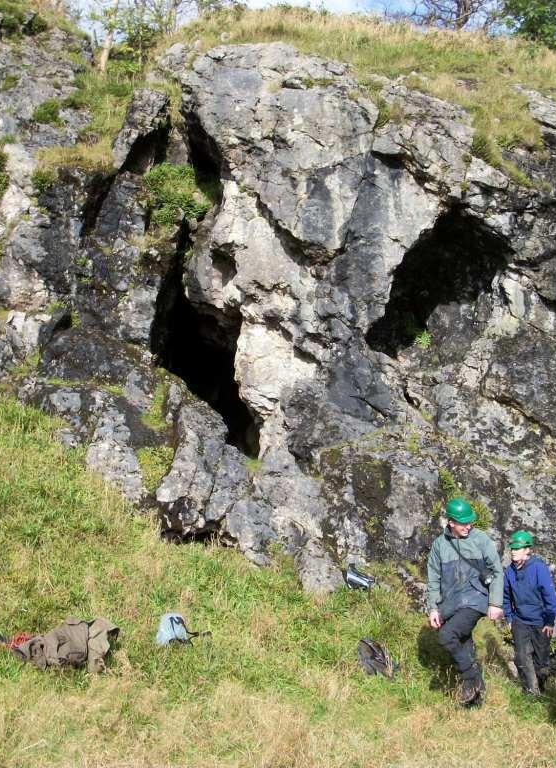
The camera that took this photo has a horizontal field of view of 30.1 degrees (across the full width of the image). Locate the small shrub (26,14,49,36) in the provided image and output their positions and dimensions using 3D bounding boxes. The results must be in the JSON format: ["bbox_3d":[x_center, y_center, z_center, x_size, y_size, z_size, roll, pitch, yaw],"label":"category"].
[{"bbox_3d":[-4.297,-6.423,18.500,0.390,0.340,0.310,0,-8,0],"label":"small shrub"}]

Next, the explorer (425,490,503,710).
[{"bbox_3d":[1.539,1.777,8.500,0.640,1.700,0.500,-2,-8,12],"label":"explorer"}]

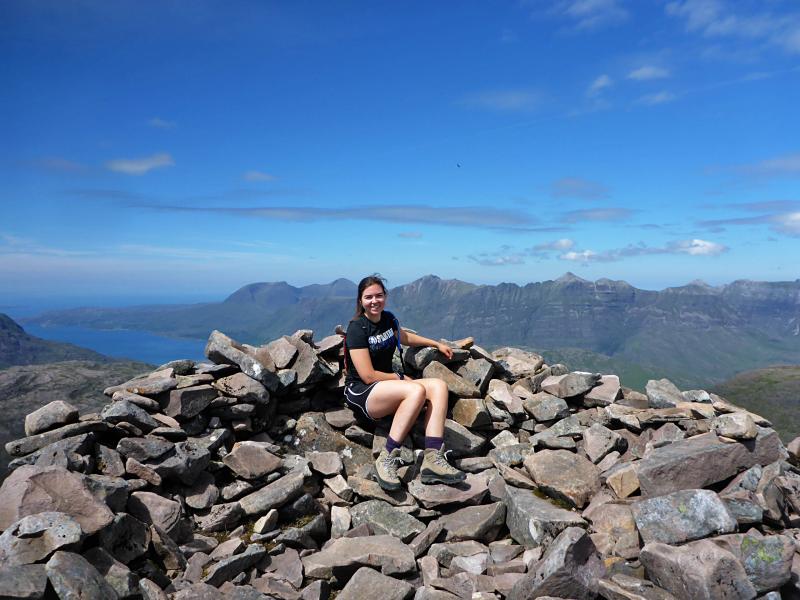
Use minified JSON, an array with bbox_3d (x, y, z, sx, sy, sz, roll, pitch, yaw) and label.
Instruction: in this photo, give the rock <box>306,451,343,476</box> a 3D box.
[{"bbox_3d":[-0.396,0.863,3.420,0.190,0.080,0.150,0,33,0],"label":"rock"}]

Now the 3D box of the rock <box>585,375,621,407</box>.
[{"bbox_3d":[1.240,0.552,3.950,0.210,0.100,0.185,-5,41,15],"label":"rock"}]

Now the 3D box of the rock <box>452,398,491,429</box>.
[{"bbox_3d":[0.384,0.614,3.500,0.195,0.155,0.100,-3,-39,0],"label":"rock"}]

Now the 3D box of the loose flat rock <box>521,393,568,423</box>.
[{"bbox_3d":[0.810,0.599,3.620,0.245,0.100,0.190,5,26,0],"label":"loose flat rock"}]

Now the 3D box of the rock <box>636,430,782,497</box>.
[{"bbox_3d":[1.584,0.842,3.350,0.670,0.155,0.260,-15,13,7],"label":"rock"}]

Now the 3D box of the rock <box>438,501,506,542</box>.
[{"bbox_3d":[0.317,0.971,2.850,0.280,0.100,0.190,-12,23,-10],"label":"rock"}]

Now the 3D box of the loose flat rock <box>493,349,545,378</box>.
[{"bbox_3d":[0.730,0.391,4.020,0.310,0.150,0.220,4,9,6],"label":"loose flat rock"}]

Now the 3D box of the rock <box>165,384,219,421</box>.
[{"bbox_3d":[-1.146,0.558,3.550,0.250,0.140,0.200,-10,6,-20],"label":"rock"}]

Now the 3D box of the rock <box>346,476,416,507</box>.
[{"bbox_3d":[-0.086,0.926,3.140,0.330,0.080,0.200,7,15,5],"label":"rock"}]

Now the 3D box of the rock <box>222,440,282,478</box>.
[{"bbox_3d":[-0.826,0.899,3.650,0.300,0.110,0.200,2,41,-6],"label":"rock"}]

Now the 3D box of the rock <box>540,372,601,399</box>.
[{"bbox_3d":[1.049,0.527,4.000,0.345,0.110,0.180,-2,15,0],"label":"rock"}]

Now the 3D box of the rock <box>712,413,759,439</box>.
[{"bbox_3d":[1.758,0.662,3.400,0.210,0.110,0.160,3,6,18],"label":"rock"}]

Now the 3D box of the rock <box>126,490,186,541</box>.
[{"bbox_3d":[-1.052,0.928,2.800,0.210,0.110,0.190,23,29,14],"label":"rock"}]

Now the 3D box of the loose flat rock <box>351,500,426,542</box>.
[{"bbox_3d":[-0.054,1.108,3.250,0.360,0.100,0.220,12,25,6],"label":"loose flat rock"}]

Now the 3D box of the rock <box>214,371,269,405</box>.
[{"bbox_3d":[-0.892,0.498,3.650,0.290,0.080,0.150,15,31,0],"label":"rock"}]

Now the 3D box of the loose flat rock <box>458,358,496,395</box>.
[{"bbox_3d":[0.445,0.448,3.800,0.195,0.190,0.100,6,-34,20],"label":"loose flat rock"}]

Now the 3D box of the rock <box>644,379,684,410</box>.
[{"bbox_3d":[1.590,0.563,3.900,0.215,0.125,0.150,4,26,-8],"label":"rock"}]

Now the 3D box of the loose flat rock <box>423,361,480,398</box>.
[{"bbox_3d":[0.312,0.473,3.880,0.340,0.120,0.190,23,12,7],"label":"loose flat rock"}]

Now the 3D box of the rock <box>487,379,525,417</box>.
[{"bbox_3d":[0.597,0.553,3.680,0.190,0.110,0.180,16,25,-10],"label":"rock"}]

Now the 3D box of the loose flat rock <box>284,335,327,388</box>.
[{"bbox_3d":[-0.564,0.367,3.850,0.185,0.260,0.100,-21,-27,20],"label":"loose flat rock"}]

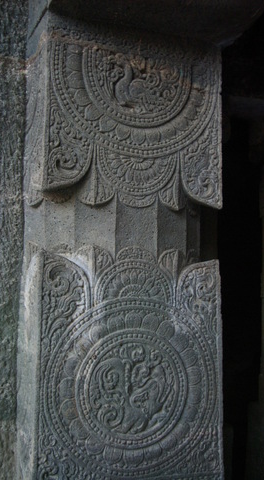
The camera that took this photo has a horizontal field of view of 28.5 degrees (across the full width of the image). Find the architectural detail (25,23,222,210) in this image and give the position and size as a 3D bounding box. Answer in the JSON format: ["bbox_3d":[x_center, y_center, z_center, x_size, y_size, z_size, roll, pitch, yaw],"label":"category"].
[{"bbox_3d":[-0.043,-0.460,2.384,0.750,0.687,0.510,3,-6,-16],"label":"architectural detail"}]

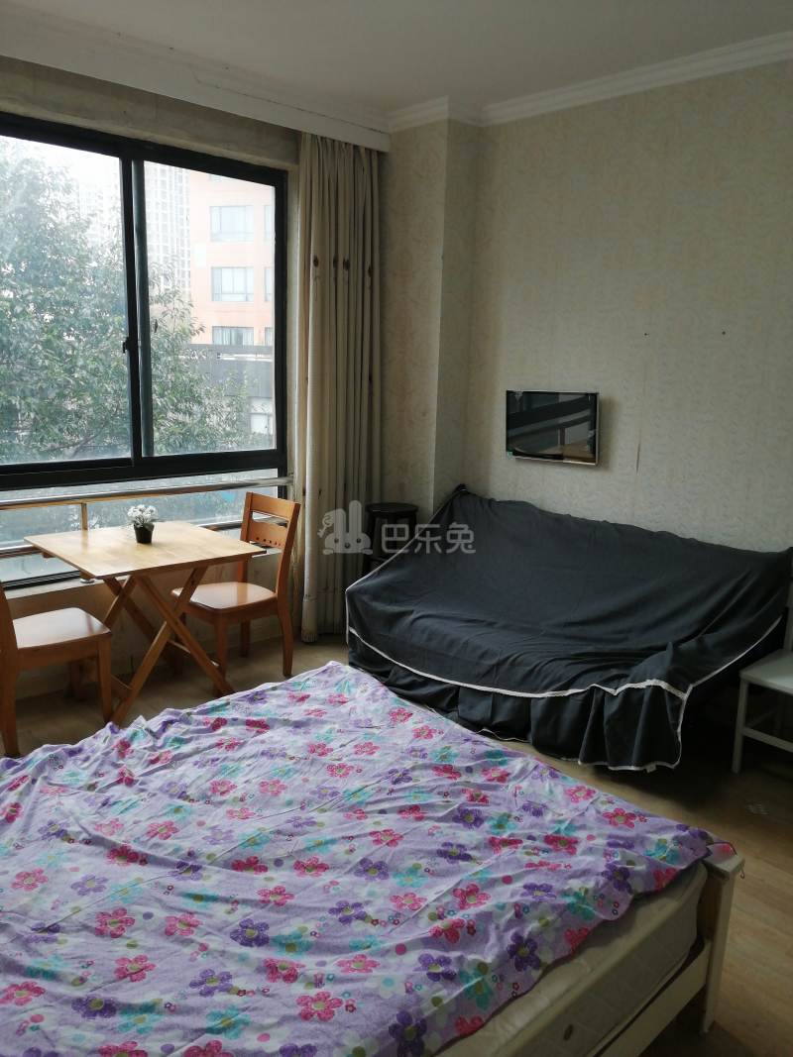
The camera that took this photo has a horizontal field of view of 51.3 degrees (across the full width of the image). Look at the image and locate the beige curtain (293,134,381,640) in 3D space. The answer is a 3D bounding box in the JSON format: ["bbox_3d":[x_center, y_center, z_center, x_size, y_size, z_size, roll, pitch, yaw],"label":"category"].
[{"bbox_3d":[-0.313,-0.715,4.550,0.555,2.677,0.145,-9,16,-42],"label":"beige curtain"}]

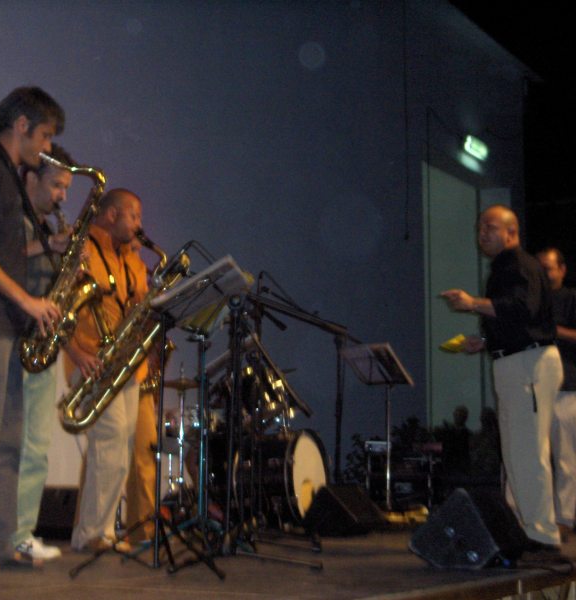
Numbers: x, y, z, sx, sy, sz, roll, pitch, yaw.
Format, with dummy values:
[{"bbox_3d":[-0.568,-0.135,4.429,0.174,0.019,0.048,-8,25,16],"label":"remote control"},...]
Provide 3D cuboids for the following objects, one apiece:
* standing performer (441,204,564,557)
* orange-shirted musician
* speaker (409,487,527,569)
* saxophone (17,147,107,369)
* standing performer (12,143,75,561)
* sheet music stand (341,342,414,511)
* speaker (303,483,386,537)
[{"bbox_3d":[1.077,0.356,7.129,0.600,1.720,0.500,-1,-7,3],"label":"standing performer"},{"bbox_3d":[-0.880,0.332,6.912,0.400,1.730,0.480,-5,-8,32],"label":"orange-shirted musician"},{"bbox_3d":[0.738,0.888,5.643,0.370,0.305,0.470,-4,-8,27],"label":"speaker"},{"bbox_3d":[-0.877,-0.135,5.330,0.380,0.810,0.220,19,-2,8],"label":"saxophone"},{"bbox_3d":[-1.066,0.222,6.170,0.460,1.770,0.500,-3,-8,25],"label":"standing performer"},{"bbox_3d":[0.644,0.906,9.661,0.450,1.250,0.500,4,-8,-30],"label":"sheet music stand"},{"bbox_3d":[0.362,1.231,8.422,0.370,0.305,0.470,-4,-8,27],"label":"speaker"}]

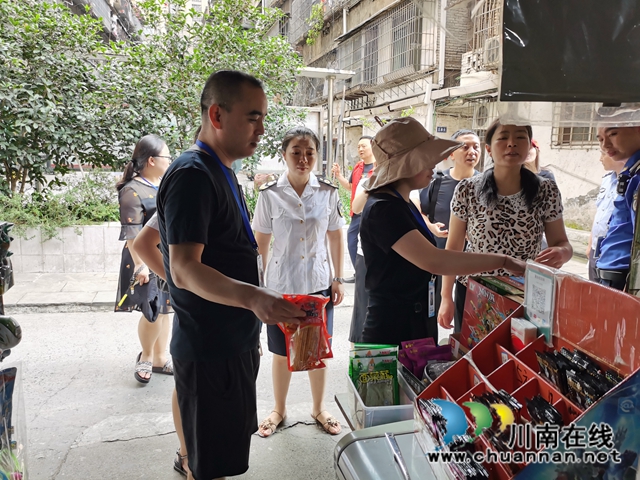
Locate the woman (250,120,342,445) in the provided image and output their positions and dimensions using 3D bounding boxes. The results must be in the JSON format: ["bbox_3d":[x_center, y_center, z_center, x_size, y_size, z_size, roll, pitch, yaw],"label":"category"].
[{"bbox_3d":[-0.110,0.242,2.631,0.480,1.610,0.310,0,8,-2],"label":"woman"}]

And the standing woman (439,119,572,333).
[{"bbox_3d":[0.790,0.287,2.214,0.560,1.640,0.360,2,8,12],"label":"standing woman"}]

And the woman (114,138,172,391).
[{"bbox_3d":[-1.110,0.138,3.354,0.370,1.610,0.470,5,10,32],"label":"woman"}]

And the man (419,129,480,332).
[{"bbox_3d":[0.980,0.086,3.468,0.520,1.680,0.380,-5,9,-30],"label":"man"}]

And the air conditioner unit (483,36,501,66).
[{"bbox_3d":[3.527,-3.620,9.479,0.300,0.540,0.800,-3,9,-22],"label":"air conditioner unit"}]

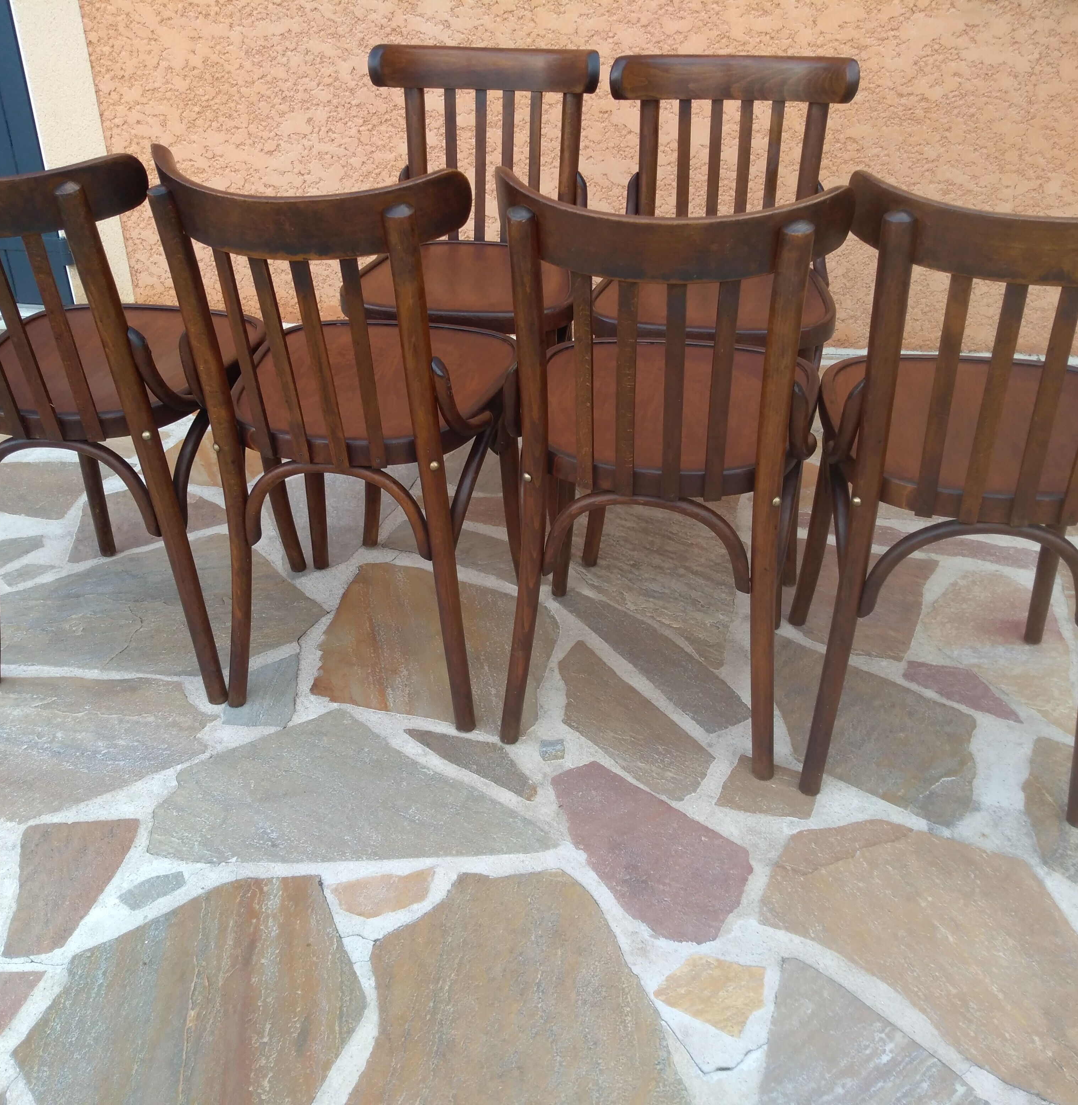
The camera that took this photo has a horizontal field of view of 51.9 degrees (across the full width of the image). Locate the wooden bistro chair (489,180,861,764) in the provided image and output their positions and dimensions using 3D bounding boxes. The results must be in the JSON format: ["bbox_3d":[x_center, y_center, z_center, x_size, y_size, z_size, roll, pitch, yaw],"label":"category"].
[{"bbox_3d":[0.178,-0.152,1.574,0.415,0.815,0.493,6,32,10],"label":"wooden bistro chair"}]

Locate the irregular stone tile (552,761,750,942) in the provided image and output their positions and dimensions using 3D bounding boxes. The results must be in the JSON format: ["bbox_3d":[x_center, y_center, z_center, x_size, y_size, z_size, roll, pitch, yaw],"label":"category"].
[{"bbox_3d":[0.126,0.400,1.475,0.333,0.020,0.196,25,39,34],"label":"irregular stone tile"}]

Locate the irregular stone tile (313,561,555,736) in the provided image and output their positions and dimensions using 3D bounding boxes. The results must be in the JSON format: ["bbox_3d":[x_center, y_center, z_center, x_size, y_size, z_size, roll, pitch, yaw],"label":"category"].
[{"bbox_3d":[-0.171,0.158,1.870,0.400,0.020,0.448,5,32,8],"label":"irregular stone tile"}]

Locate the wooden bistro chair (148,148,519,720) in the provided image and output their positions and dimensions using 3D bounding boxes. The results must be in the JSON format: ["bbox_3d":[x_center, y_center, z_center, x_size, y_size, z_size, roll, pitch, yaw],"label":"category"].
[{"bbox_3d":[-0.258,-0.201,1.669,0.415,0.815,0.493,6,32,9],"label":"wooden bistro chair"}]

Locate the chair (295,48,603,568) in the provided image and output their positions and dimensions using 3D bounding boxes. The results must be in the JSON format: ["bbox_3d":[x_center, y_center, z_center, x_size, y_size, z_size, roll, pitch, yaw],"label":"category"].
[{"bbox_3d":[-0.114,-0.458,2.028,0.415,0.815,0.493,3,32,5],"label":"chair"}]

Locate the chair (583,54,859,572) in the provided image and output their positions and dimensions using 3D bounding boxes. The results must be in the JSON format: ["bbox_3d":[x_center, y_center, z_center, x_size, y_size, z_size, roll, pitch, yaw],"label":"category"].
[{"bbox_3d":[0.309,-0.415,1.968,0.415,0.815,0.493,7,32,11],"label":"chair"}]

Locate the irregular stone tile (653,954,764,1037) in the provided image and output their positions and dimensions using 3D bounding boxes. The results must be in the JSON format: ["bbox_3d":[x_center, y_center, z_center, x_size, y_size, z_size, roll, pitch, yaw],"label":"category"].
[{"bbox_3d":[0.207,0.511,1.293,0.115,0.020,0.100,18,36,27],"label":"irregular stone tile"}]

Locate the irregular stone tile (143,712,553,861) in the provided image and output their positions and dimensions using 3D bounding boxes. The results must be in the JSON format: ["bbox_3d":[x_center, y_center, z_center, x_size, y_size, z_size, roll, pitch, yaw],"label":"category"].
[{"bbox_3d":[-0.255,0.331,1.586,0.553,0.020,0.308,-1,31,-2],"label":"irregular stone tile"}]

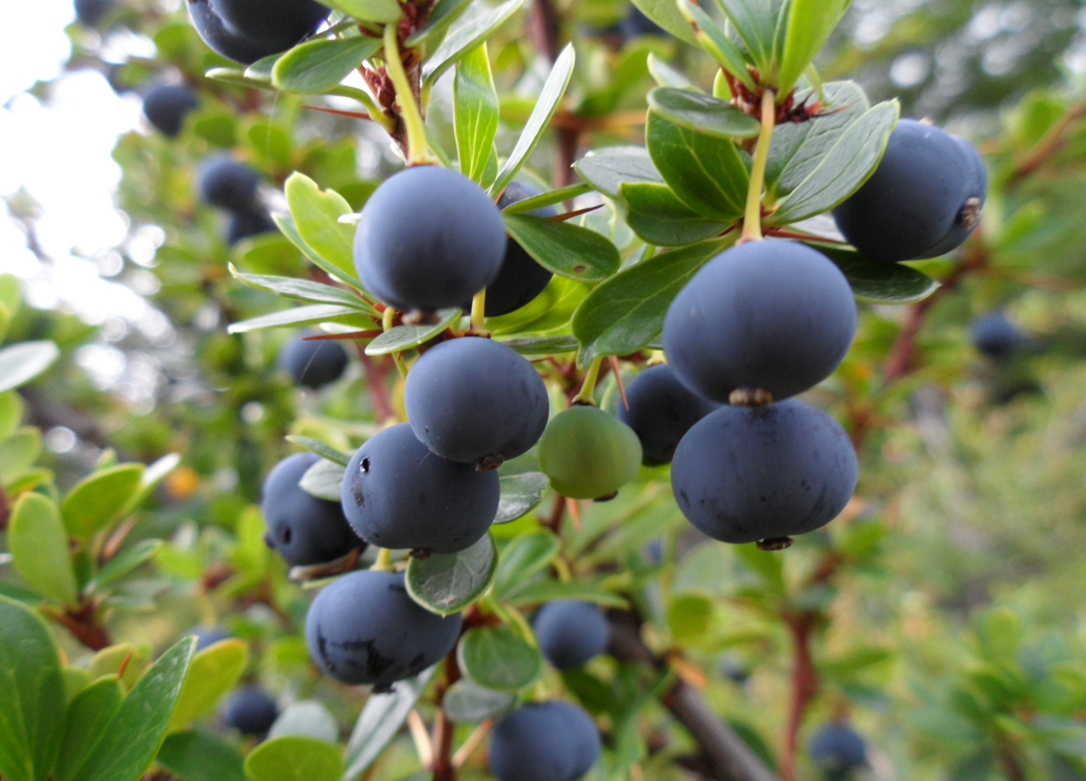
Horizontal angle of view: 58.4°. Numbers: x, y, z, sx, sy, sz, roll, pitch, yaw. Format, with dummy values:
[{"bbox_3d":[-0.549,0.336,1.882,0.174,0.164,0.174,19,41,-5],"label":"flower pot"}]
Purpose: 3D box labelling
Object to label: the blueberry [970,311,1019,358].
[{"bbox_3d":[0.110,-0.014,0.237,0.012,0.011,0.012,0,3,0],"label":"blueberry"}]

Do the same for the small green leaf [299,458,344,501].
[{"bbox_3d":[-0.017,0.008,0.085,0.009,0.004,0.001,-5,-31,-15],"label":"small green leaf"}]

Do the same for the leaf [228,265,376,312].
[{"bbox_3d":[-0.019,-0.008,0.080,0.013,0.002,0.005,17,25,-5],"label":"leaf"}]

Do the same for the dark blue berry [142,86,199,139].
[{"bbox_3d":[-0.072,-0.054,0.188,0.011,0.010,0.011,0,-3,0],"label":"dark blue berry"}]

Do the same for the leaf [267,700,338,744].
[{"bbox_3d":[-0.032,0.047,0.128,0.009,0.011,0.003,5,0,-4],"label":"leaf"}]

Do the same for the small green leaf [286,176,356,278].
[{"bbox_3d":[-0.017,-0.013,0.079,0.005,0.012,0.001,-41,16,-28],"label":"small green leaf"}]

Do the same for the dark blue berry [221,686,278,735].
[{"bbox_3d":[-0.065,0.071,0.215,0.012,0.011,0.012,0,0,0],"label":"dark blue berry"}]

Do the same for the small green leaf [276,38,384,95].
[{"bbox_3d":[-0.015,-0.023,0.068,0.009,0.004,0.002,-30,-40,-6],"label":"small green leaf"}]

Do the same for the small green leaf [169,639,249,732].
[{"bbox_3d":[-0.037,0.032,0.106,0.006,0.012,0.002,38,-10,-12],"label":"small green leaf"}]

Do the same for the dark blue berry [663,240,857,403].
[{"bbox_3d":[0.015,-0.005,0.066,0.013,0.011,0.013,0,-11,0],"label":"dark blue berry"}]

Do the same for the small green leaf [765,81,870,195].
[{"bbox_3d":[0.021,-0.019,0.074,0.007,0.014,0.002,26,-24,27],"label":"small green leaf"}]

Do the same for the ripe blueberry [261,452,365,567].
[{"bbox_3d":[-0.018,0.010,0.079,0.009,0.009,0.009,0,0,0],"label":"ripe blueberry"}]

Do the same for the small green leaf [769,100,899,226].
[{"bbox_3d":[0.026,-0.020,0.088,0.015,0.006,0.002,-43,-38,16],"label":"small green leaf"}]

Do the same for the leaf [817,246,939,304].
[{"bbox_3d":[0.026,-0.010,0.079,0.015,0.001,0.005,14,40,-11],"label":"leaf"}]

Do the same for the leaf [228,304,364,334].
[{"bbox_3d":[-0.022,-0.006,0.087,0.012,0.002,0.005,-6,26,-14],"label":"leaf"}]

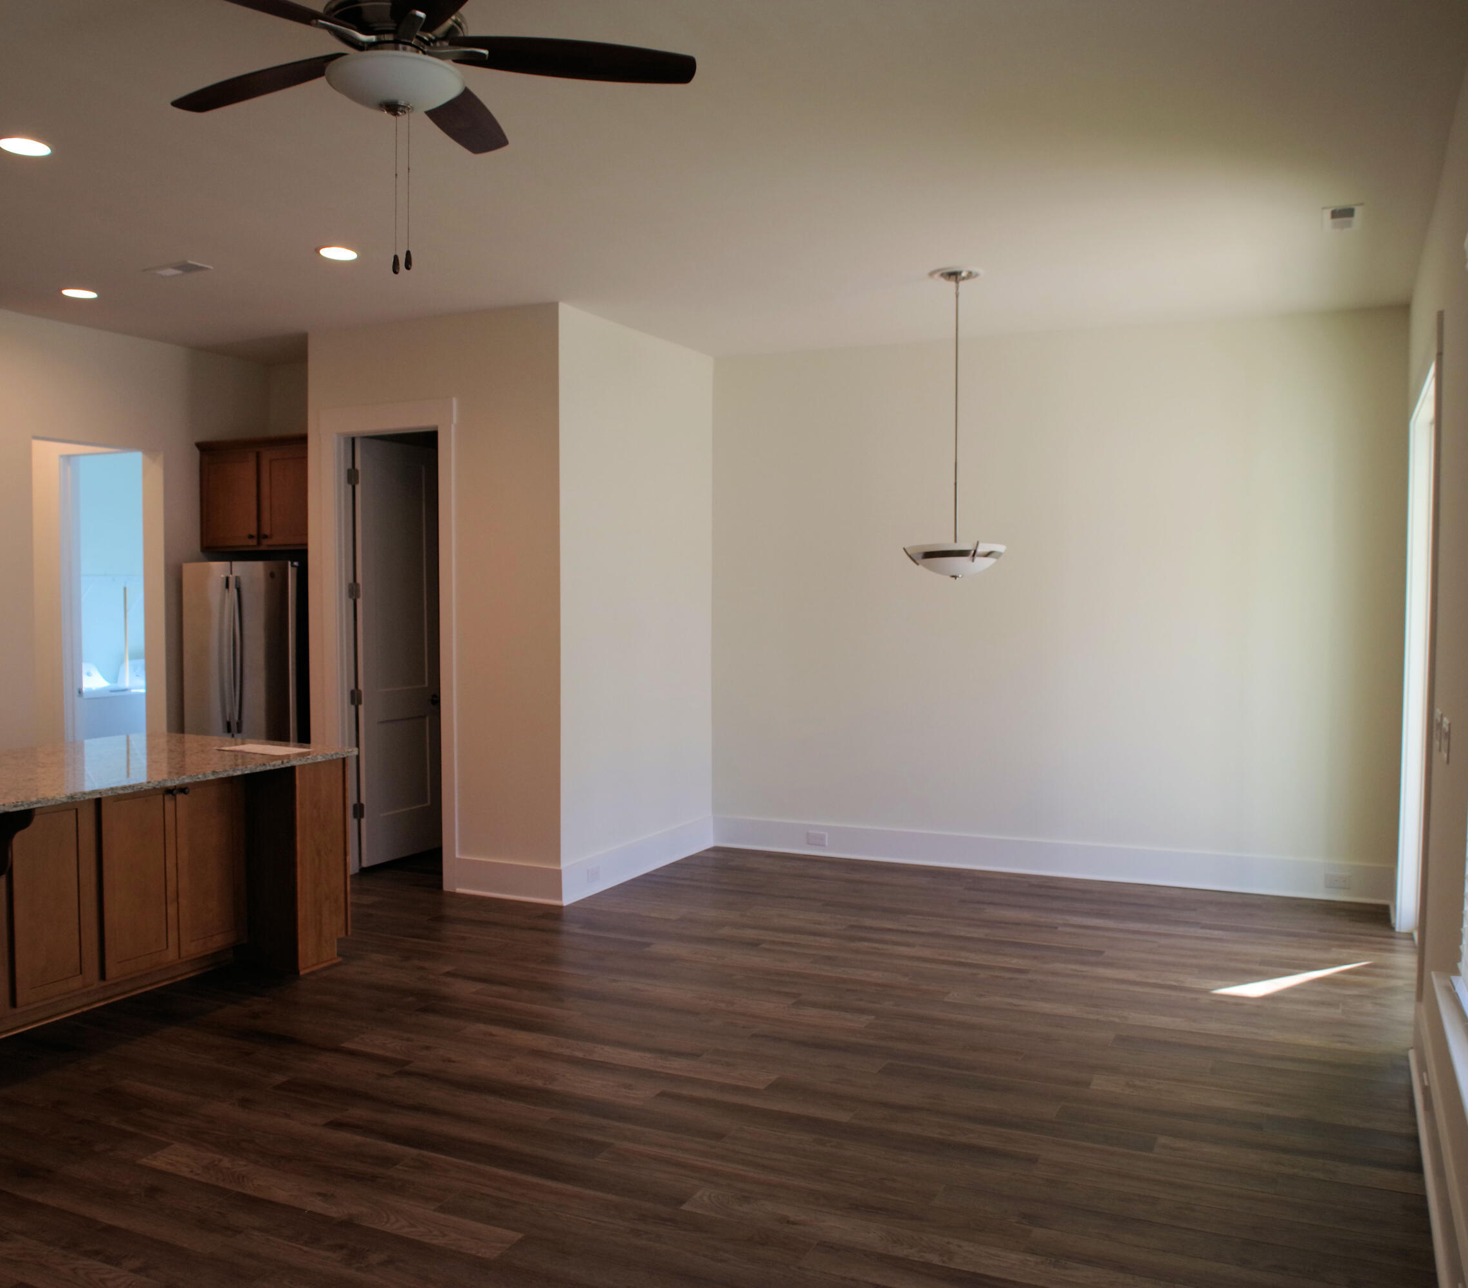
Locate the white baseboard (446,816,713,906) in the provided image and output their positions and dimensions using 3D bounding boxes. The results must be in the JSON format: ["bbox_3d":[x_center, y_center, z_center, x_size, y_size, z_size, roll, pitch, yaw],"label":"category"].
[{"bbox_3d":[-0.822,1.208,7.464,0.720,0.180,1.700,1,3,25],"label":"white baseboard"}]

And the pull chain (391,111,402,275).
[{"bbox_3d":[-0.727,-0.971,2.754,0.015,0.350,0.015,1,3,25],"label":"pull chain"}]

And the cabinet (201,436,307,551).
[{"bbox_3d":[-2.698,-0.889,7.816,0.950,0.660,0.610,1,3,25],"label":"cabinet"}]

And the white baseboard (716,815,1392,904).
[{"bbox_3d":[1.634,1.221,7.321,3.822,0.180,0.025,1,3,23],"label":"white baseboard"}]

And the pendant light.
[{"bbox_3d":[1.008,-0.989,5.846,0.460,1.385,0.460,1,3,25],"label":"pendant light"}]

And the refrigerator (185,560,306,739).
[{"bbox_3d":[-2.695,0.397,7.713,0.840,1.770,0.840,1,3,25],"label":"refrigerator"}]

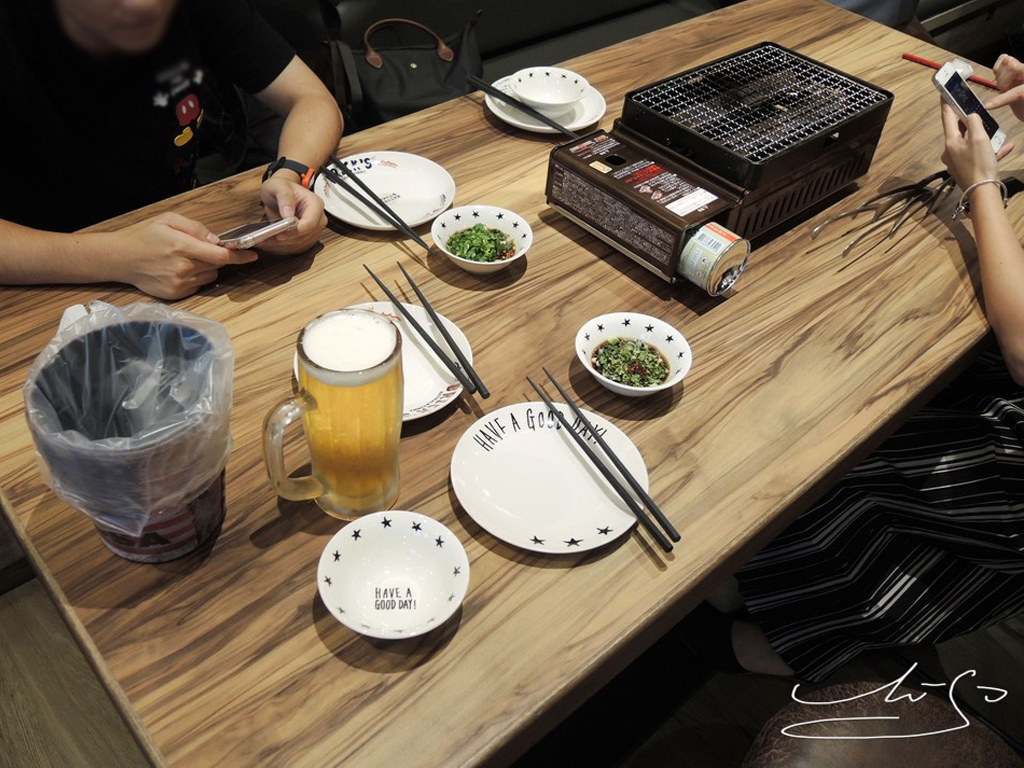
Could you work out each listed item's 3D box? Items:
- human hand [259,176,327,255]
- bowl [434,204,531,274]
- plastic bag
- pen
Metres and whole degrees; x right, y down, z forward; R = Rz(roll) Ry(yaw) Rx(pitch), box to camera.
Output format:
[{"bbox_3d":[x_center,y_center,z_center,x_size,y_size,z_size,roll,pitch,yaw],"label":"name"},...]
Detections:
[{"bbox_3d":[-0.237,-0.180,0.891,0.080,0.075,0.090,18,45,12],"label":"human hand"},{"bbox_3d":[-0.034,-0.151,0.928,0.112,0.042,0.112,3,44,-3],"label":"bowl"},{"bbox_3d":[-0.265,0.044,0.620,0.150,0.140,0.148,6,44,0],"label":"plastic bag"},{"bbox_3d":[0.761,-0.538,1.432,0.172,0.009,0.009,31,51,23],"label":"pen"}]

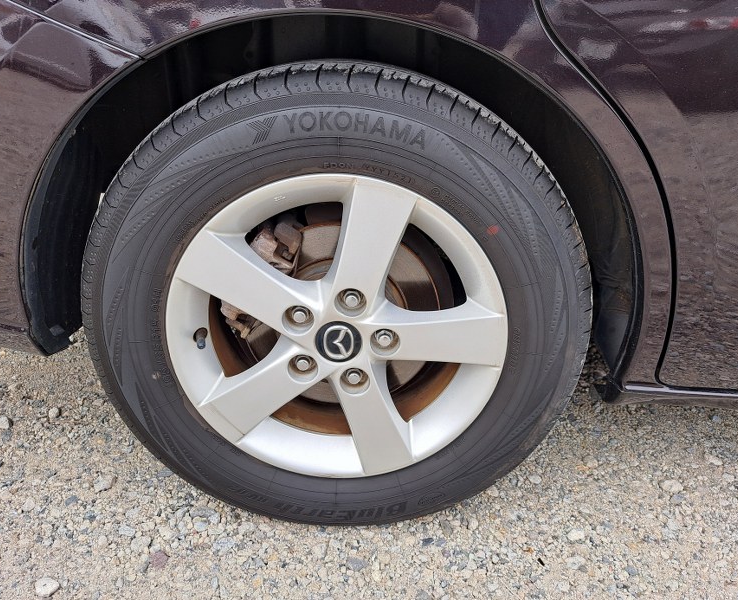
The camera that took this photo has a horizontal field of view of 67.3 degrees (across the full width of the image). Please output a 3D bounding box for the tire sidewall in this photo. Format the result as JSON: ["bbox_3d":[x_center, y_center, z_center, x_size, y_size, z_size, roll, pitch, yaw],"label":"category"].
[{"bbox_3d":[-0.038,0.022,0.755,0.634,0.628,0.200,4,25,-1],"label":"tire sidewall"}]

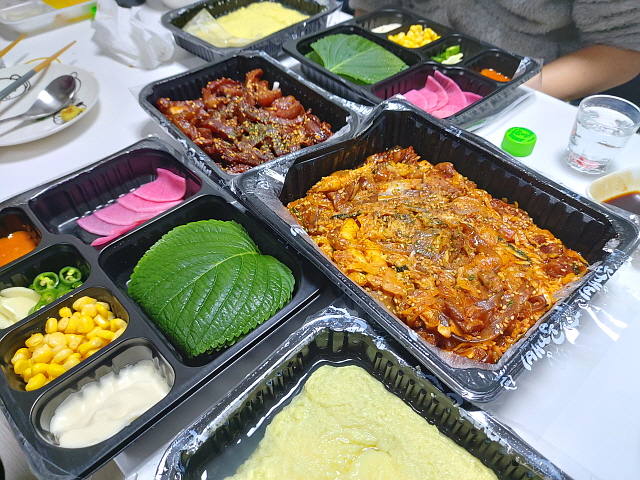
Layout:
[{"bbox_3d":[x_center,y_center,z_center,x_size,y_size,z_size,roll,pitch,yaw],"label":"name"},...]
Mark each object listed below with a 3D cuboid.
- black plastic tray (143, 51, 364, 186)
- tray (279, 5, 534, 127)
[{"bbox_3d":[-0.076,-0.124,0.489,0.165,0.050,0.208,-32,54,-25],"label":"black plastic tray"},{"bbox_3d":[0.104,-0.203,0.564,0.194,0.043,0.248,-33,54,-26],"label":"tray"}]

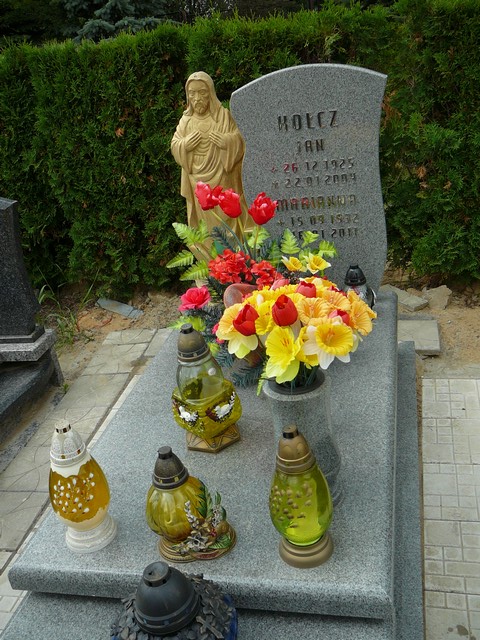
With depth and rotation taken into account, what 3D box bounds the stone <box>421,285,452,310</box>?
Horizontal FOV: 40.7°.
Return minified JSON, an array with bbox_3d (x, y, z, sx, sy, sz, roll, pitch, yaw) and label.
[{"bbox_3d":[0.892,-0.113,2.912,0.133,0.074,0.170,-7,26,7],"label":"stone"}]

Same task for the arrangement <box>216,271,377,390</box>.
[{"bbox_3d":[0.115,0.021,1.398,0.350,0.249,0.297,-9,25,2],"label":"arrangement"}]

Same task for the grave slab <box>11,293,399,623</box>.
[{"bbox_3d":[0.049,0.261,2.015,0.855,0.067,1.473,-2,26,15],"label":"grave slab"}]

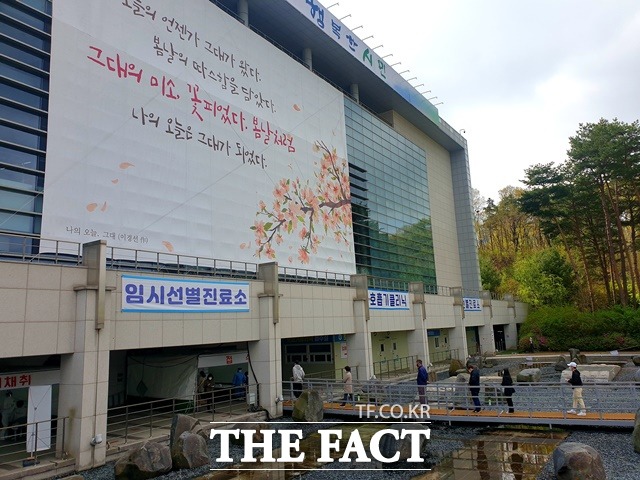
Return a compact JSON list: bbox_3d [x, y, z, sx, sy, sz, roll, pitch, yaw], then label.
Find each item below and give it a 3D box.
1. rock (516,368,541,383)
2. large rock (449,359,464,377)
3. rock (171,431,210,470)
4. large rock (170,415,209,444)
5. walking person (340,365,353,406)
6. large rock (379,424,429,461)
[{"bbox_3d":[12.809,8.307,29.584,1.400,0.720,1.100,-7,-11,22],"label":"rock"},{"bbox_3d":[9.710,9.075,34.232,1.020,1.100,0.900,-6,-11,14],"label":"large rock"},{"bbox_3d":[-3.562,5.767,13.339,1.050,0.859,0.900,0,-11,-15],"label":"rock"},{"bbox_3d":[-4.154,6.250,15.302,1.120,1.220,0.850,0,-11,-15],"label":"large rock"},{"bbox_3d":[1.194,6.493,21.429,0.440,1.660,0.460,-9,-12,30],"label":"walking person"},{"bbox_3d":[2.261,5.518,13.235,1.335,0.834,1.050,-4,-10,8],"label":"large rock"}]

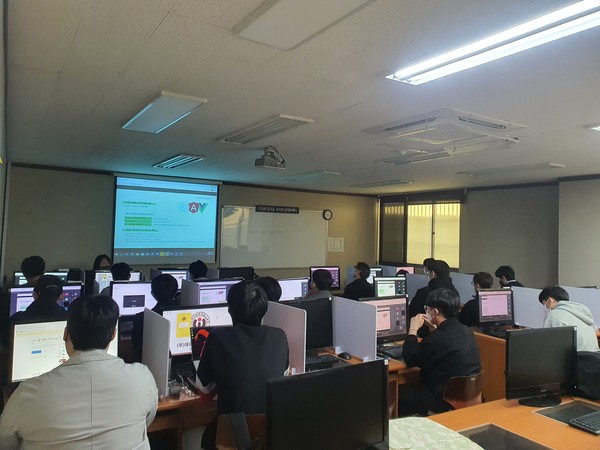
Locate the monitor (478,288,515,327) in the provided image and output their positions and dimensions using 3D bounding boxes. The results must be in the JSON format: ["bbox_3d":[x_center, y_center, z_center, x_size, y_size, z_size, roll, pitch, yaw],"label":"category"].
[{"bbox_3d":[1.755,0.794,4.139,0.510,0.395,0.190,2,-1,-28],"label":"monitor"}]

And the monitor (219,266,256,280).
[{"bbox_3d":[-0.807,0.742,5.642,0.515,0.420,0.190,2,-1,-32],"label":"monitor"}]

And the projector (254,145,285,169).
[{"bbox_3d":[-0.309,-0.682,4.629,0.280,0.230,0.250,2,-1,-32],"label":"projector"}]

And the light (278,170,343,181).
[{"bbox_3d":[0.141,-0.740,6.957,0.300,0.050,1.240,2,-1,-32],"label":"light"}]

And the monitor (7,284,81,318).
[{"bbox_3d":[-2.001,0.683,3.580,0.515,0.420,0.190,2,-1,-32],"label":"monitor"}]

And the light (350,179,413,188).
[{"bbox_3d":[1.412,-0.690,7.772,0.310,0.050,1.240,2,-1,-32],"label":"light"}]

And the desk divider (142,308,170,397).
[{"bbox_3d":[-0.819,0.702,2.565,0.020,0.390,0.445,2,-1,-34],"label":"desk divider"}]

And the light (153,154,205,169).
[{"bbox_3d":[-1.594,-0.808,5.830,0.300,0.050,1.240,2,-1,-32],"label":"light"}]

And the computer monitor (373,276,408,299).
[{"bbox_3d":[1.038,0.820,5.306,0.515,0.420,0.190,2,-1,-32],"label":"computer monitor"}]

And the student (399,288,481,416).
[{"bbox_3d":[0.928,1.045,3.026,0.480,1.260,0.650,2,-1,-45],"label":"student"}]

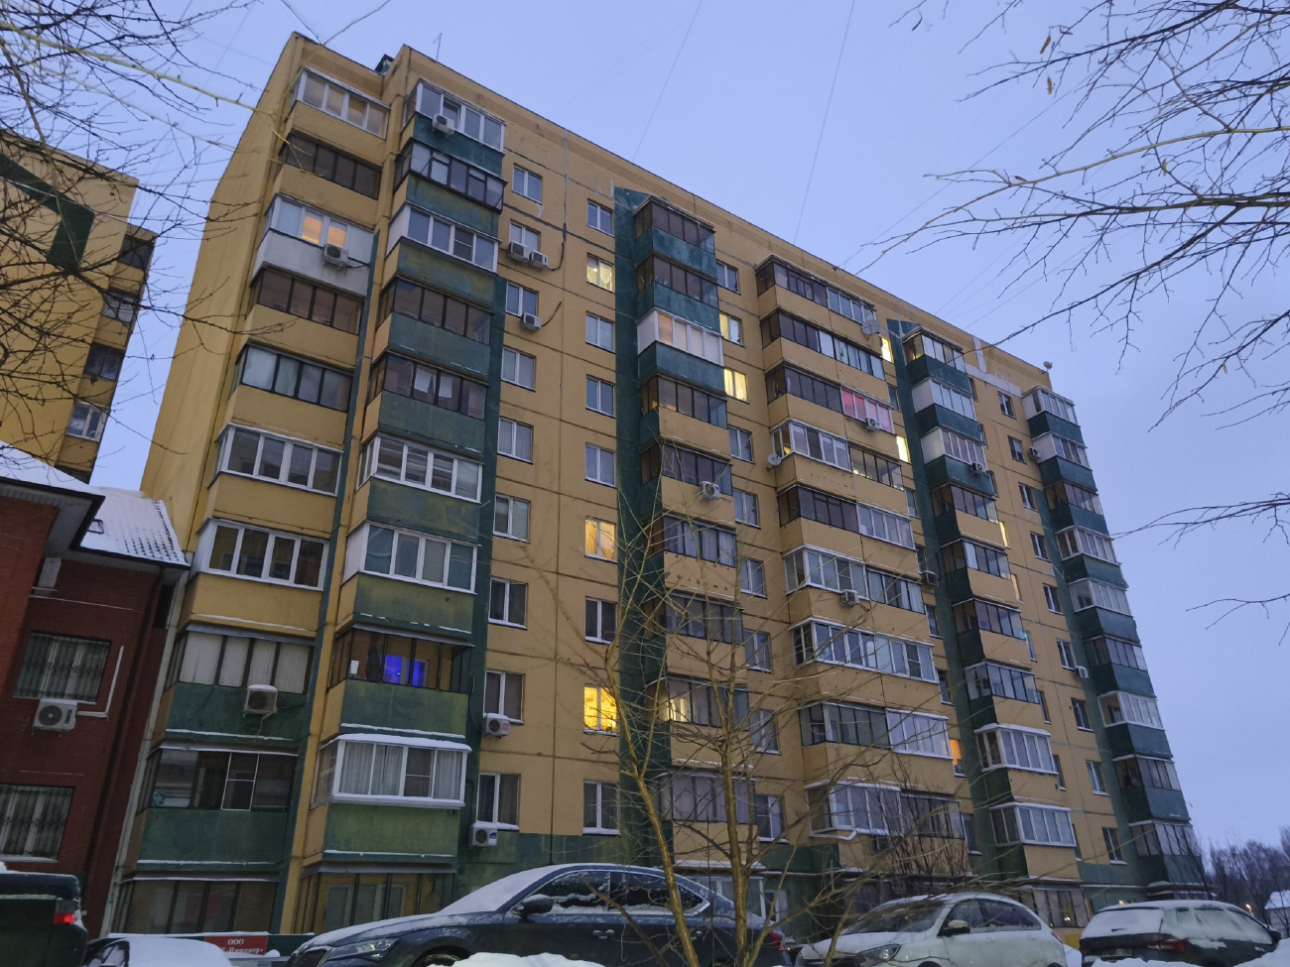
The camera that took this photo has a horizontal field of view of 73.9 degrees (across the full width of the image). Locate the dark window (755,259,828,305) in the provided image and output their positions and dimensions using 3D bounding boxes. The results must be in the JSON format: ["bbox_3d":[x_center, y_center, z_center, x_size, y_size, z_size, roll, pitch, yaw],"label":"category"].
[{"bbox_3d":[6.875,-8.906,39.663,3.350,1.410,1.109,16,-32,-31],"label":"dark window"}]

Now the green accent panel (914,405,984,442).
[{"bbox_3d":[14.720,-2.598,41.398,3.266,1.307,1.140,17,-32,-31],"label":"green accent panel"}]

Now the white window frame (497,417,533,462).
[{"bbox_3d":[-4.325,-1.439,28.669,1.242,1.394,0.153,16,-31,-31],"label":"white window frame"}]

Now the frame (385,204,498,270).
[{"bbox_3d":[-6.678,-7.758,28.467,3.318,1.423,1.160,16,-32,-31],"label":"frame"}]

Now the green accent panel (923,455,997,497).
[{"bbox_3d":[14.763,-0.065,40.101,3.266,1.299,1.140,17,-32,-31],"label":"green accent panel"}]

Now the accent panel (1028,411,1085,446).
[{"bbox_3d":[23.869,-2.833,49.641,3.445,1.352,1.208,16,-32,-31],"label":"accent panel"}]

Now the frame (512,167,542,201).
[{"bbox_3d":[-4.605,-11.693,33.644,1.242,1.394,0.153,16,-31,-31],"label":"frame"}]

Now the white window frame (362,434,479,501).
[{"bbox_3d":[-6.388,-0.172,24.711,3.168,1.285,1.194,16,-32,-31],"label":"white window frame"}]

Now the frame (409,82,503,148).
[{"bbox_3d":[-6.575,-13.015,30.698,3.300,1.430,0.250,16,-31,-32],"label":"frame"}]

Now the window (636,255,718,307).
[{"bbox_3d":[1.396,-8.090,35.897,3.279,1.353,1.200,16,-32,-31],"label":"window"}]

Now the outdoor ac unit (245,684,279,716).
[{"bbox_3d":[-9.334,5.312,20.839,0.698,0.557,0.283,16,-32,-31],"label":"outdoor ac unit"}]

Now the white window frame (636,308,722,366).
[{"bbox_3d":[1.431,-5.420,33.566,3.297,1.554,1.144,16,-32,-31],"label":"white window frame"}]

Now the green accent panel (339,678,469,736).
[{"bbox_3d":[-6.018,5.770,21.564,3.250,1.200,0.150,16,-31,-32],"label":"green accent panel"}]

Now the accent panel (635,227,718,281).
[{"bbox_3d":[1.372,-9.485,36.610,3.277,1.390,1.200,16,-32,-31],"label":"accent panel"}]

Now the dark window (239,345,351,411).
[{"bbox_3d":[-10.604,-3.124,26.183,3.129,1.355,0.200,16,-32,-31],"label":"dark window"}]

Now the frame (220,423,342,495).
[{"bbox_3d":[-10.503,-0.594,24.936,3.150,1.497,0.200,16,-32,-31],"label":"frame"}]

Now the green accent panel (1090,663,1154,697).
[{"bbox_3d":[23.974,10.015,42.988,3.459,1.374,1.176,16,-32,-31],"label":"green accent panel"}]

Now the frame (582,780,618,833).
[{"bbox_3d":[-1.298,9.577,25.421,1.191,1.394,0.153,16,-31,-31],"label":"frame"}]

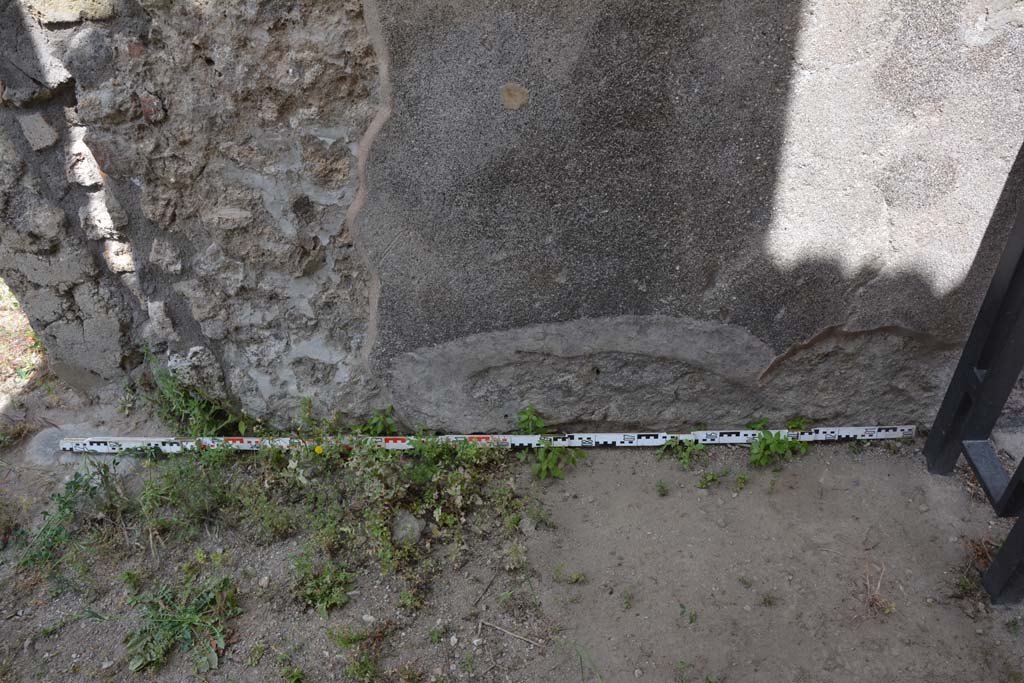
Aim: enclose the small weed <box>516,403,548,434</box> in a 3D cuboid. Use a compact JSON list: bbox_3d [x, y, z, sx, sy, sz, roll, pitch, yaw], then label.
[{"bbox_3d":[0.047,0.194,1.831,0.071,0.071,0.053,-1,38,0],"label":"small weed"}]

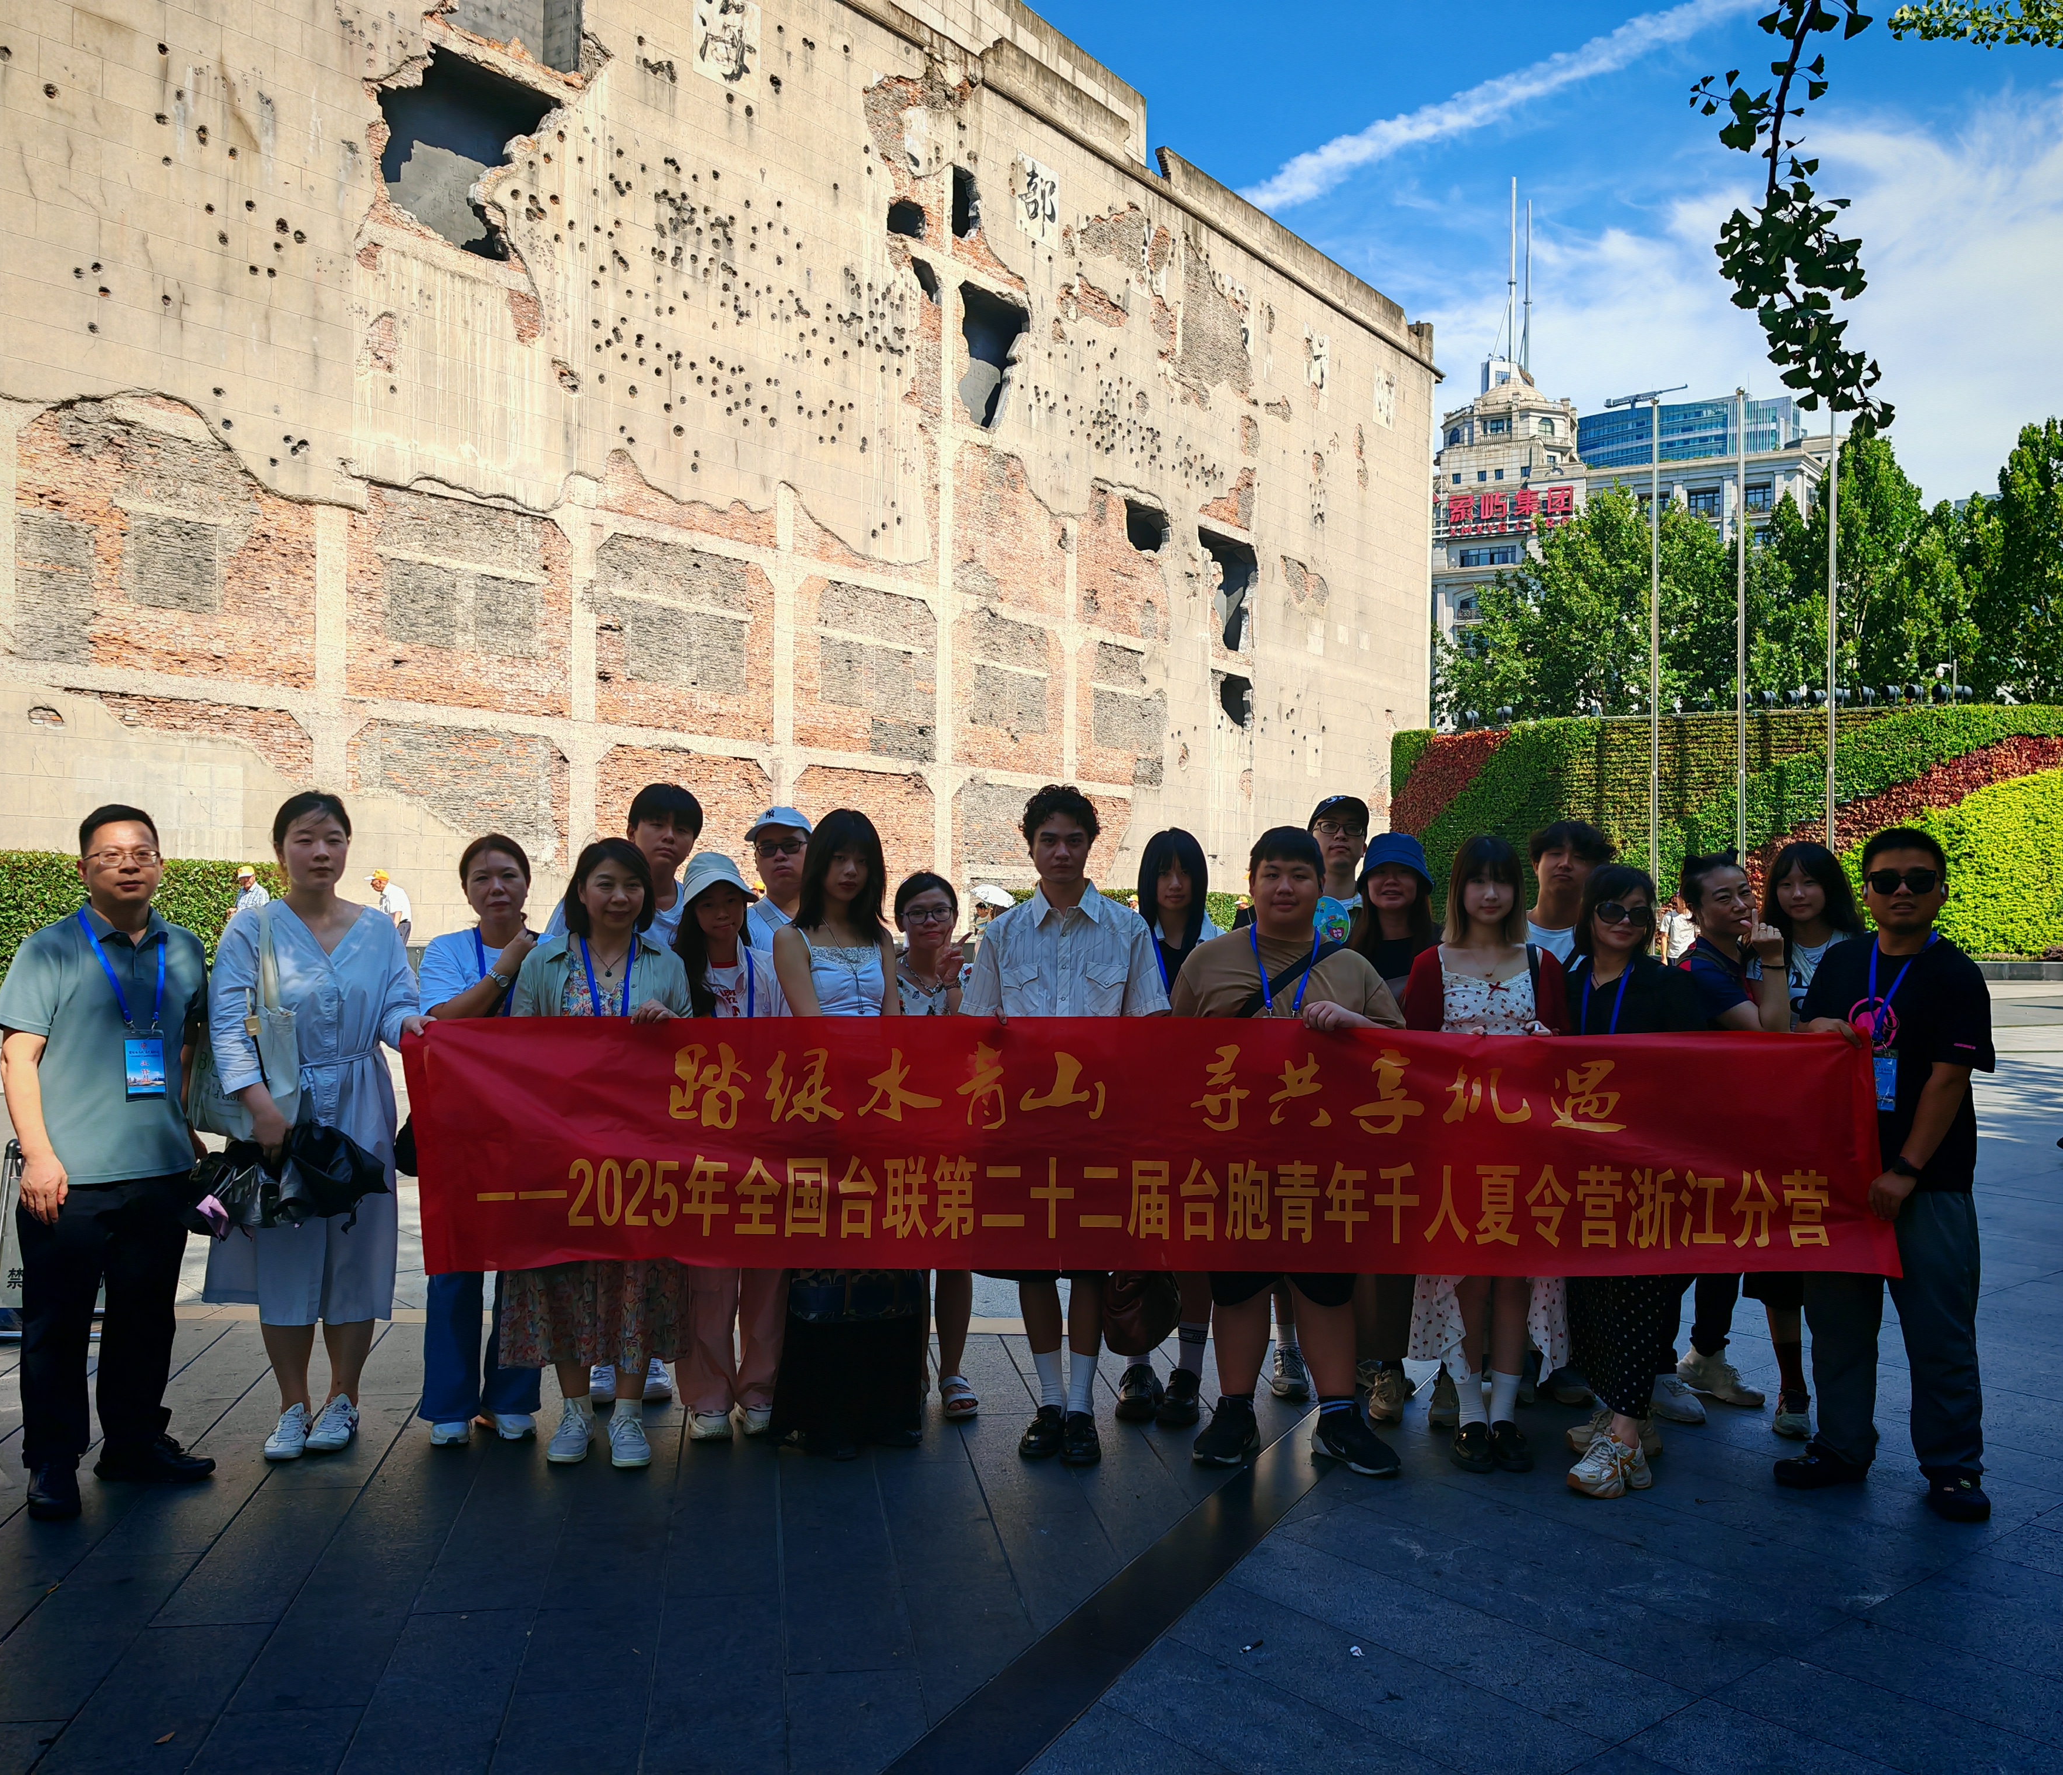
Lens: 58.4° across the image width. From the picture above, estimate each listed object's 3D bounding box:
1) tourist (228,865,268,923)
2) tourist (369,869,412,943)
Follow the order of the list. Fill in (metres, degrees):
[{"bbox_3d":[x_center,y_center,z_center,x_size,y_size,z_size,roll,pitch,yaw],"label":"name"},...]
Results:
[{"bbox_3d":[-8.607,0.571,20.300,0.500,1.626,0.520,1,0,41],"label":"tourist"},{"bbox_3d":[-7.433,0.593,21.400,0.560,1.601,0.500,1,0,-31],"label":"tourist"}]

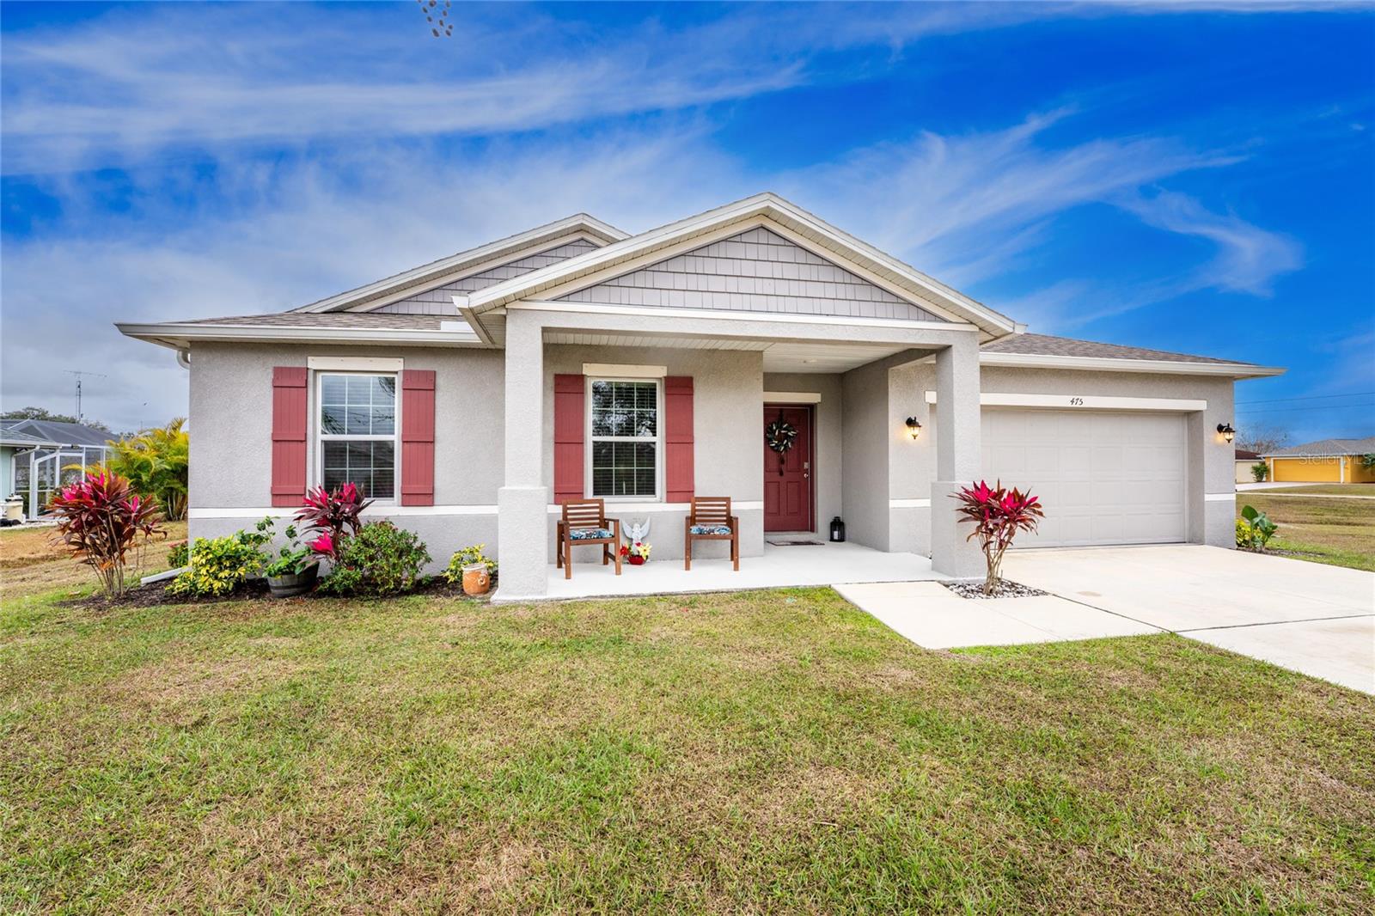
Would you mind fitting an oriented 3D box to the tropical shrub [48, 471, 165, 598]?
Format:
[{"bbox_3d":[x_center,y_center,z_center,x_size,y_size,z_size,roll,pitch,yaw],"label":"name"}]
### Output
[{"bbox_3d":[-6.137,0.806,5.650,0.880,1.320,0.880,0,-1,43],"label":"tropical shrub"}]

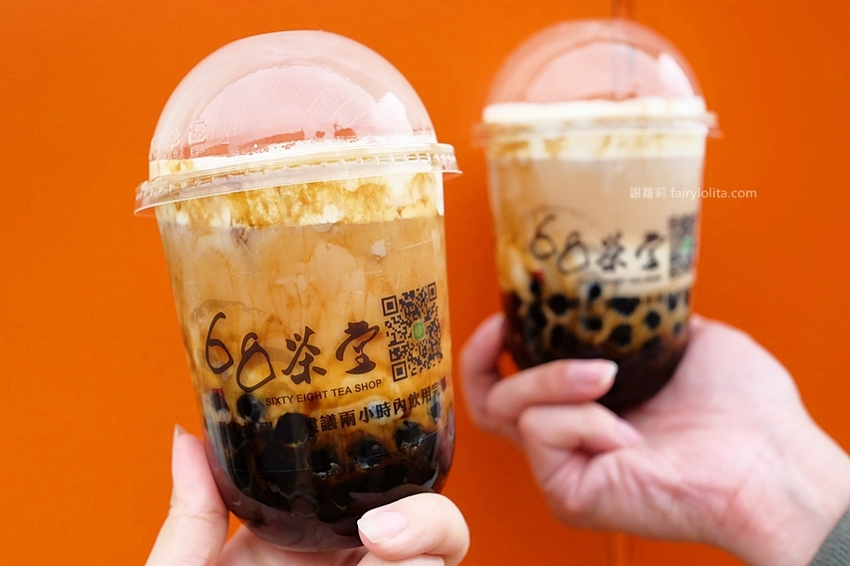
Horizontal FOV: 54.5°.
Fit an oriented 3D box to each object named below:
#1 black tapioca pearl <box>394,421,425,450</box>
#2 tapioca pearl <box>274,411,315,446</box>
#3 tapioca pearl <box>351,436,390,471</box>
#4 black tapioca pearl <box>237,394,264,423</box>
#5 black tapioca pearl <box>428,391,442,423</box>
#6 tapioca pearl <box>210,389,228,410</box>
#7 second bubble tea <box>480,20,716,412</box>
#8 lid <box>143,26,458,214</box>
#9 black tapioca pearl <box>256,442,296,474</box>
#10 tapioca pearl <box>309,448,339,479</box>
[{"bbox_3d":[-0.005,0.044,0.240,0.009,0.009,0.009,0,3,0],"label":"black tapioca pearl"},{"bbox_3d":[-0.036,0.040,0.229,0.010,0.009,0.010,0,3,0],"label":"tapioca pearl"},{"bbox_3d":[-0.016,0.048,0.233,0.010,0.009,0.010,0,3,0],"label":"tapioca pearl"},{"bbox_3d":[-0.049,0.035,0.233,0.008,0.008,0.008,0,3,0],"label":"black tapioca pearl"},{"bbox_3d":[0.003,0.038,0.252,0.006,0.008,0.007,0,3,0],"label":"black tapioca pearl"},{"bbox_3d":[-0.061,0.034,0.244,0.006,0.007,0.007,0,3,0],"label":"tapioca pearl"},{"bbox_3d":[0.071,-0.027,0.344,0.100,0.158,0.100,-1,4,12],"label":"second bubble tea"},{"bbox_3d":[-0.041,-0.051,0.256,0.100,0.049,0.100,-7,3,0],"label":"lid"},{"bbox_3d":[-0.042,0.049,0.233,0.010,0.009,0.010,0,3,0],"label":"black tapioca pearl"},{"bbox_3d":[-0.028,0.050,0.230,0.009,0.009,0.009,0,3,0],"label":"tapioca pearl"}]

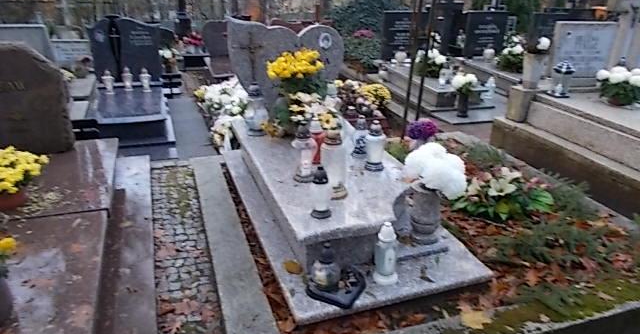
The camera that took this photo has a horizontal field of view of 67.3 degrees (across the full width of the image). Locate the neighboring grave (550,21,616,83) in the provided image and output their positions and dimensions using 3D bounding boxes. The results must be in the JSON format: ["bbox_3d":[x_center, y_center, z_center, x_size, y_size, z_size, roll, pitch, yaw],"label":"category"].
[{"bbox_3d":[2.683,-1.145,4.835,0.600,0.587,0.100,-4,23,-9],"label":"neighboring grave"}]

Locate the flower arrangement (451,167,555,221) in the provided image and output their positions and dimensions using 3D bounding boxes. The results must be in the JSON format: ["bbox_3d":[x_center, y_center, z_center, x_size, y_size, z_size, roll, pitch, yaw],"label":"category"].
[{"bbox_3d":[1.142,0.163,3.037,0.642,0.225,0.398,-7,25,-17],"label":"flower arrangement"}]

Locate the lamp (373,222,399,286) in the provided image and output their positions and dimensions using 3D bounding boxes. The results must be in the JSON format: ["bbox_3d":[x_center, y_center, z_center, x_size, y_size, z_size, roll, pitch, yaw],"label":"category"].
[{"bbox_3d":[0.269,0.343,1.906,0.100,0.269,0.100,0,23,0],"label":"lamp"}]

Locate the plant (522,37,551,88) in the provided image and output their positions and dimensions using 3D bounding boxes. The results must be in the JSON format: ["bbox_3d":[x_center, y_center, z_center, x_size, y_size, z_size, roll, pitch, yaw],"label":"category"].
[{"bbox_3d":[1.838,-0.894,4.134,0.220,0.420,0.200,-9,24,-17],"label":"plant"}]

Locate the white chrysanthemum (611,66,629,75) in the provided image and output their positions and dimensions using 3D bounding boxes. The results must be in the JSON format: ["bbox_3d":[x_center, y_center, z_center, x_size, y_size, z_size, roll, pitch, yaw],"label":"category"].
[{"bbox_3d":[2.293,-0.720,3.680,0.120,0.100,0.120,-9,24,-17],"label":"white chrysanthemum"}]

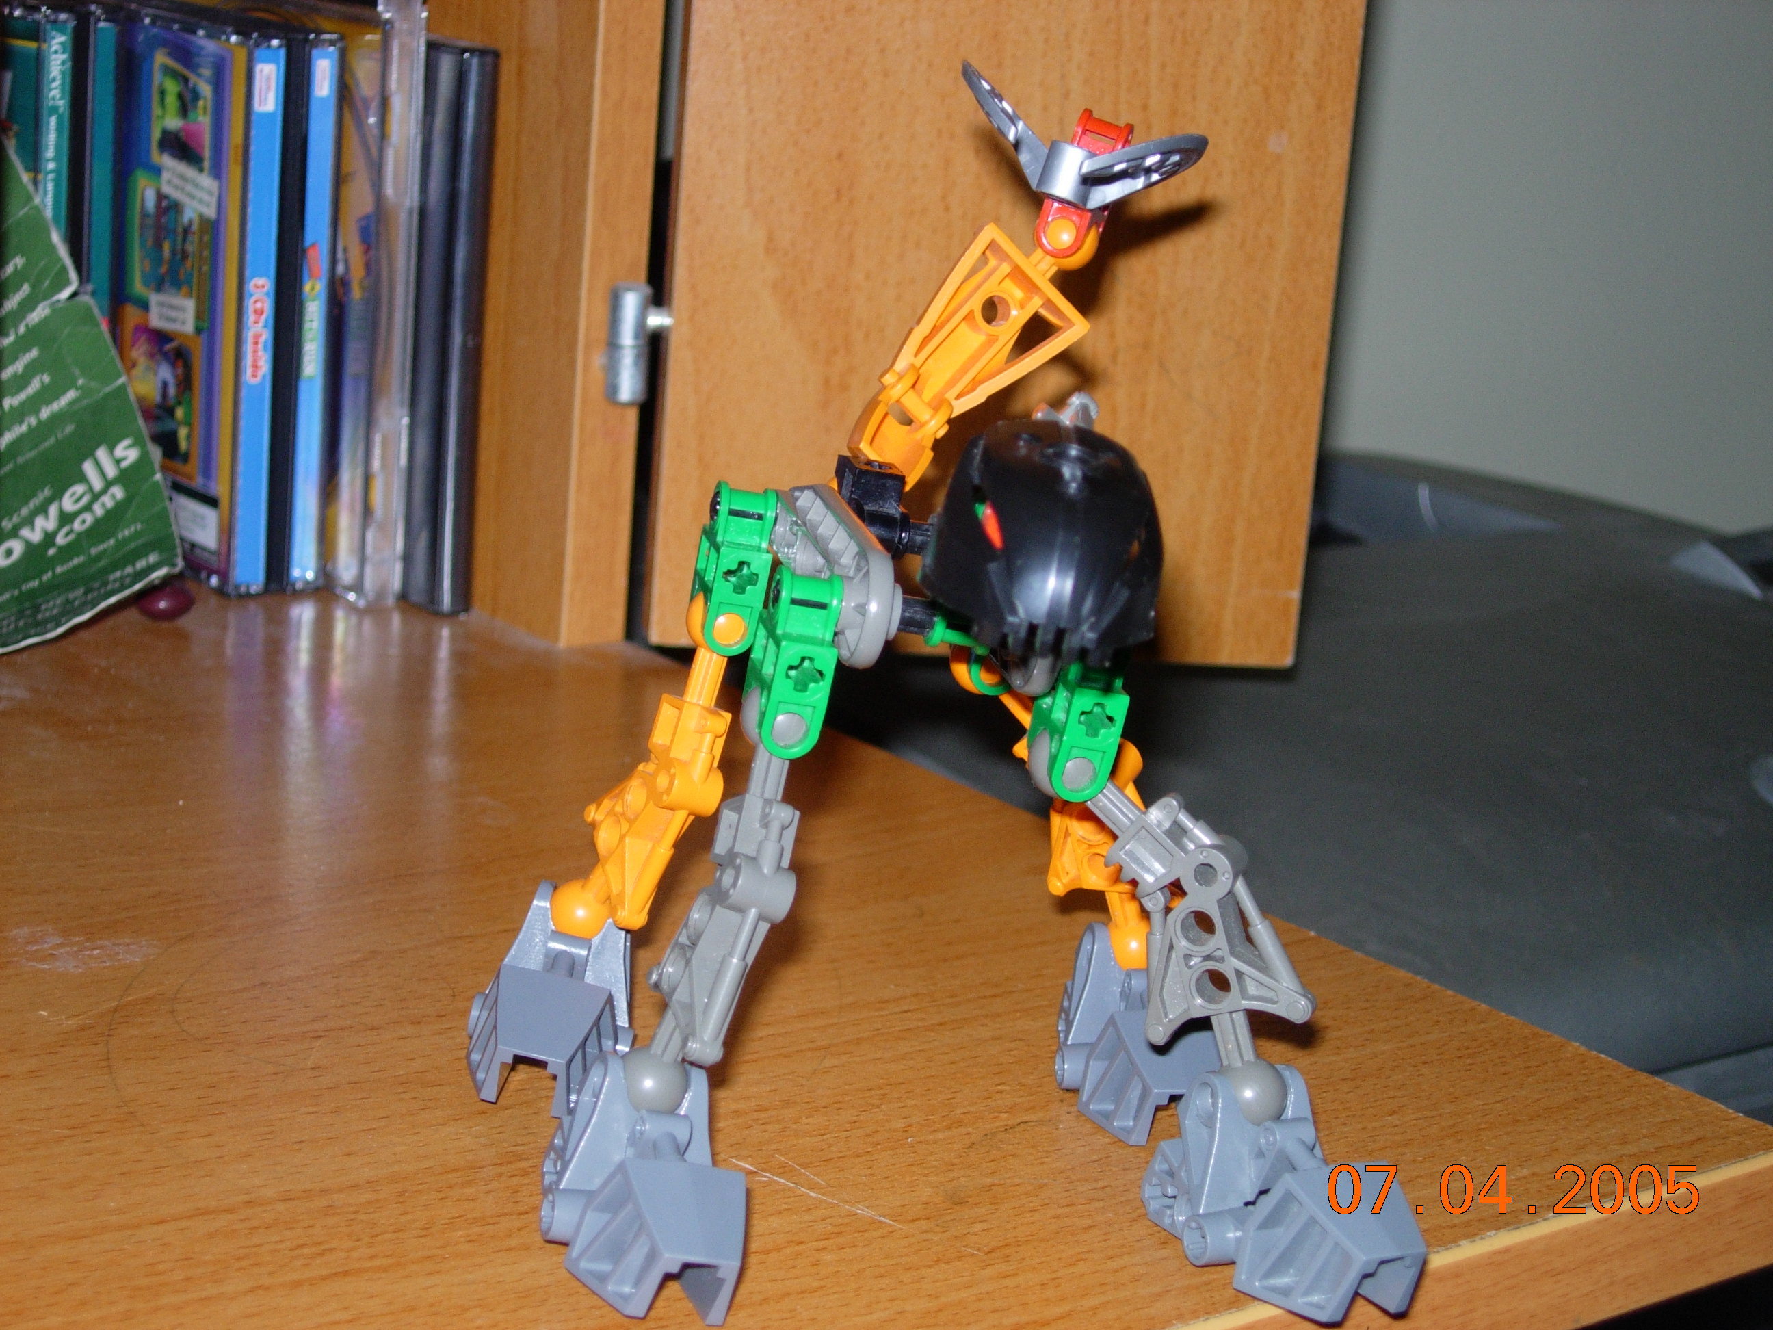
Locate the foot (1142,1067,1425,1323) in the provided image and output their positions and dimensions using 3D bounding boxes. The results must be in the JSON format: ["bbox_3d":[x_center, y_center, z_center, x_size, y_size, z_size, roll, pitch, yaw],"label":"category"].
[{"bbox_3d":[0.054,0.069,0.489,0.024,0.023,0.045,-1,14,-30],"label":"foot"}]

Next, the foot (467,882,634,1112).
[{"bbox_3d":[-0.048,0.048,0.542,0.024,0.023,0.045,13,17,1],"label":"foot"}]

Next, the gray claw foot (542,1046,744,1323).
[{"bbox_3d":[-0.029,0.066,0.474,0.024,0.023,0.045,10,12,-22],"label":"gray claw foot"}]

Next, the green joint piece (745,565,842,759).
[{"bbox_3d":[-0.012,0.000,0.494,0.008,0.024,0.013,7,14,-18],"label":"green joint piece"}]

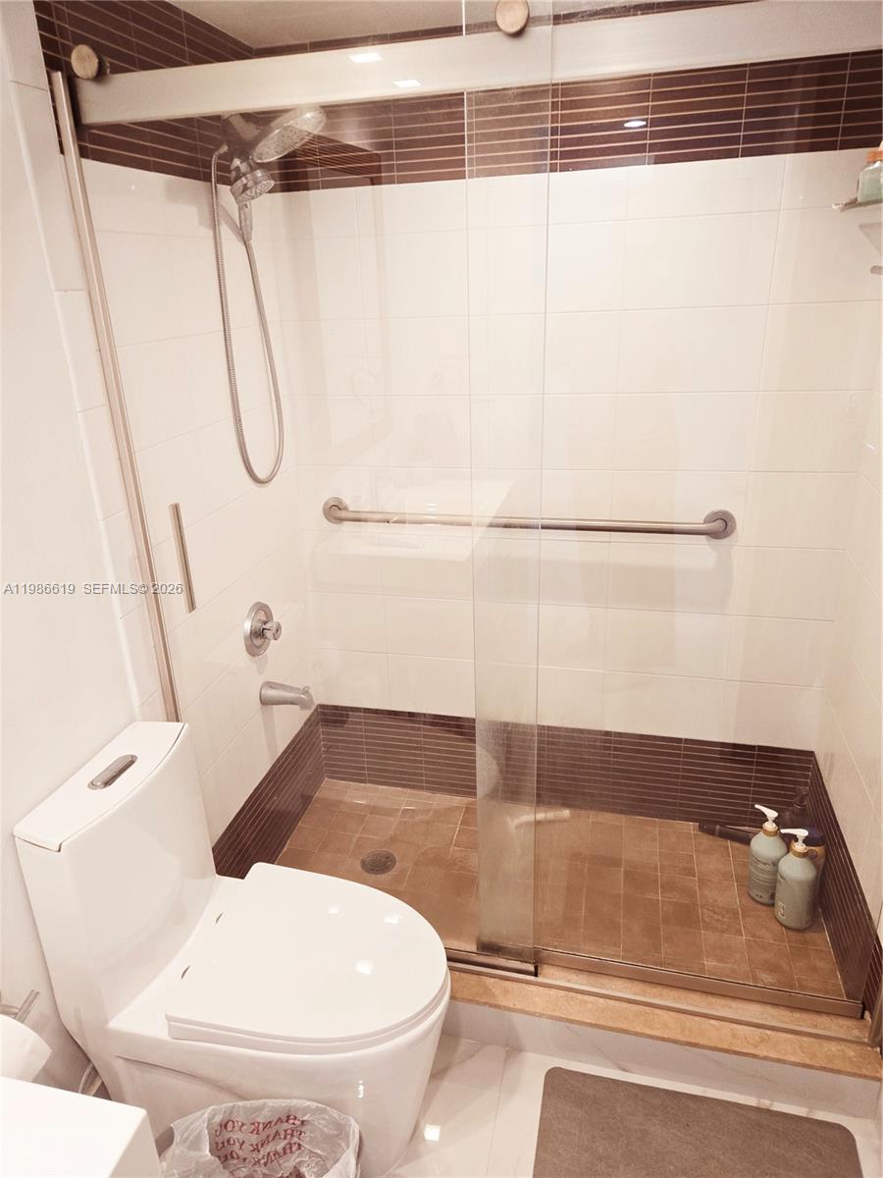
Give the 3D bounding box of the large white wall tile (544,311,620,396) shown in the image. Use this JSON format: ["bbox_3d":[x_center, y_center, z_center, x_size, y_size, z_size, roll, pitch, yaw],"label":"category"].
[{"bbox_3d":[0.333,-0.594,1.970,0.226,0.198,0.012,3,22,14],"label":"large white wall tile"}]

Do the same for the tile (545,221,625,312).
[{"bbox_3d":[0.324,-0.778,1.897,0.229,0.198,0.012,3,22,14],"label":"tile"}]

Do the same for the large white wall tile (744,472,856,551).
[{"bbox_3d":[0.902,-0.197,1.981,0.253,0.198,0.012,3,22,14],"label":"large white wall tile"}]

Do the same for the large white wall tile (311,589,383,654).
[{"bbox_3d":[-0.284,0.103,2.425,0.239,0.197,0.011,3,22,14],"label":"large white wall tile"}]

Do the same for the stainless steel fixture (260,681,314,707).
[{"bbox_3d":[-0.417,0.295,2.147,0.147,0.073,0.058,3,22,14],"label":"stainless steel fixture"}]

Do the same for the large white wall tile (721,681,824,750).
[{"bbox_3d":[0.924,0.355,2.199,0.253,0.199,0.012,3,22,14],"label":"large white wall tile"}]

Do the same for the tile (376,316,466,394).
[{"bbox_3d":[-0.060,-0.617,2.077,0.280,0.196,0.011,3,22,14],"label":"tile"}]

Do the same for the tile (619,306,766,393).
[{"bbox_3d":[0.608,-0.581,1.913,0.330,0.196,0.011,3,22,14],"label":"tile"}]

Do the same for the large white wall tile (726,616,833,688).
[{"bbox_3d":[0.920,0.168,2.131,0.247,0.197,0.011,3,22,14],"label":"large white wall tile"}]

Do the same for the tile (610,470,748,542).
[{"bbox_3d":[0.623,-0.213,2.057,0.330,0.194,0.011,3,22,14],"label":"tile"}]

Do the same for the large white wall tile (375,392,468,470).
[{"bbox_3d":[-0.053,-0.433,2.149,0.280,0.197,0.011,3,22,14],"label":"large white wall tile"}]

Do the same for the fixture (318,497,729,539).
[{"bbox_3d":[0.201,-0.184,2.128,1.146,0.081,0.077,3,22,14],"label":"fixture"}]

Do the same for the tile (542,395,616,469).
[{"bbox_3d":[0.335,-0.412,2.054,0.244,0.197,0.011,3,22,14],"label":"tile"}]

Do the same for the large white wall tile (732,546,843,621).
[{"bbox_3d":[0.909,-0.013,2.053,0.253,0.198,0.012,3,22,14],"label":"large white wall tile"}]

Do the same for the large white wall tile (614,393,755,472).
[{"bbox_3d":[0.615,-0.397,1.985,0.330,0.197,0.011,3,22,14],"label":"large white wall tile"}]

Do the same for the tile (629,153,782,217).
[{"bbox_3d":[0.594,-0.911,1.784,0.330,0.110,0.011,3,22,14],"label":"tile"}]

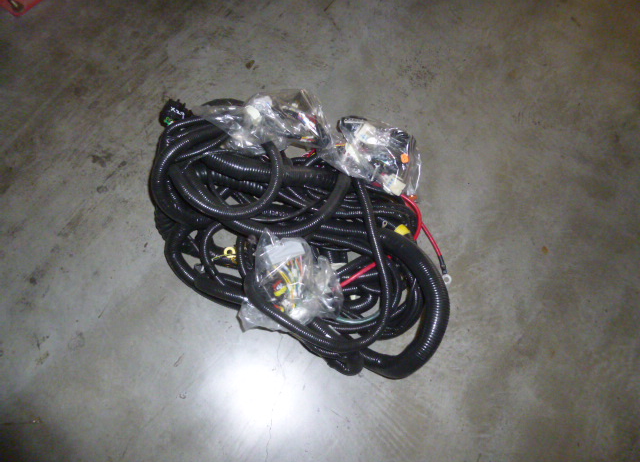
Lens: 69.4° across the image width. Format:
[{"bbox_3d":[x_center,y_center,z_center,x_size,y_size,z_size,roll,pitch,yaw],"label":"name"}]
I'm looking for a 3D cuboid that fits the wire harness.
[{"bbox_3d":[-0.034,-0.047,0.803,0.611,0.130,0.483,19,69,0],"label":"wire harness"}]

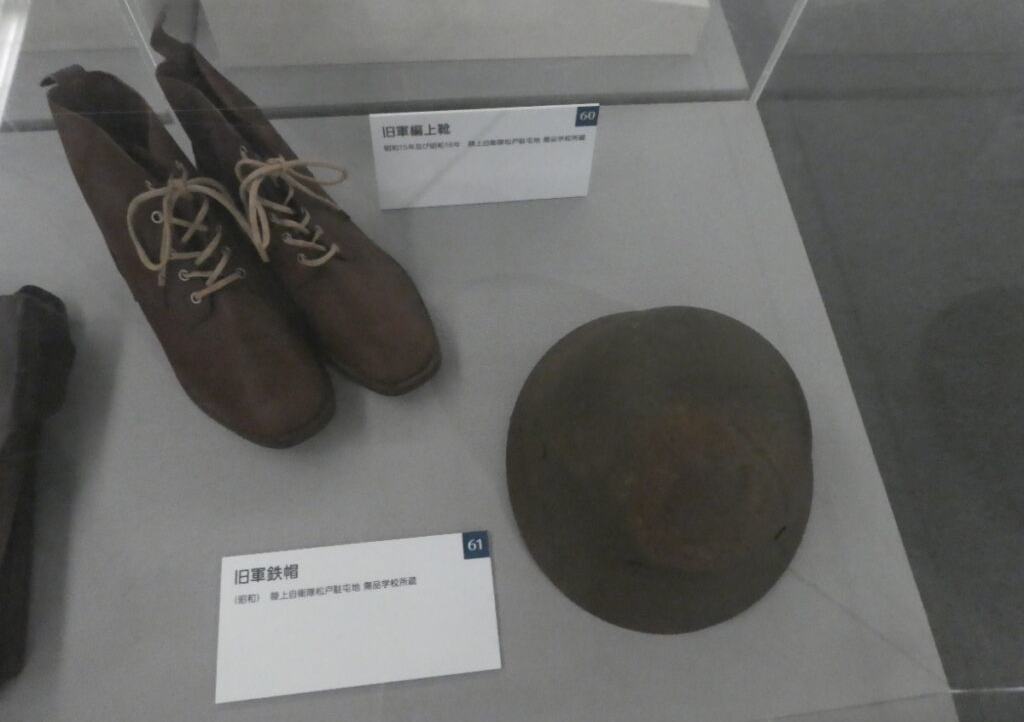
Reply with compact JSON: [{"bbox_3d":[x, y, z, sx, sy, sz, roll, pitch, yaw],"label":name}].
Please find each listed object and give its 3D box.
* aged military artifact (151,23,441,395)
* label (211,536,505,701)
[{"bbox_3d":[-0.175,-0.108,0.578,0.102,0.170,0.285,-38,72,-18],"label":"aged military artifact"},{"bbox_3d":[-0.115,0.188,0.533,0.204,0.005,0.102,-4,65,-5],"label":"label"}]

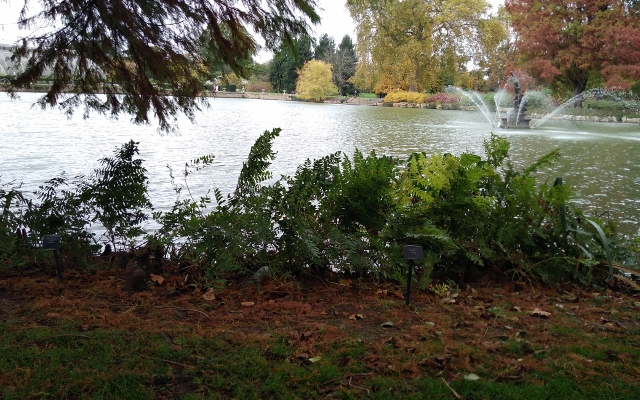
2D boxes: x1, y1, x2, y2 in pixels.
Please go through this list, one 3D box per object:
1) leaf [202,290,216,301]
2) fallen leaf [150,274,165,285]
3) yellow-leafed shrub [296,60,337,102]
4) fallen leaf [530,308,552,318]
[{"bbox_3d":[-0.818,0.707,3.833,0.100,0.045,0.085,2,12,0],"label":"leaf"},{"bbox_3d":[-1.290,0.631,4.108,0.100,0.045,0.085,2,12,0],"label":"fallen leaf"},{"bbox_3d":[-0.531,-25.391,110.000,8.500,8.100,8.300,2,12,0],"label":"yellow-leafed shrub"},{"bbox_3d":[1.607,0.827,3.757,0.145,0.040,0.095,2,12,0],"label":"fallen leaf"}]

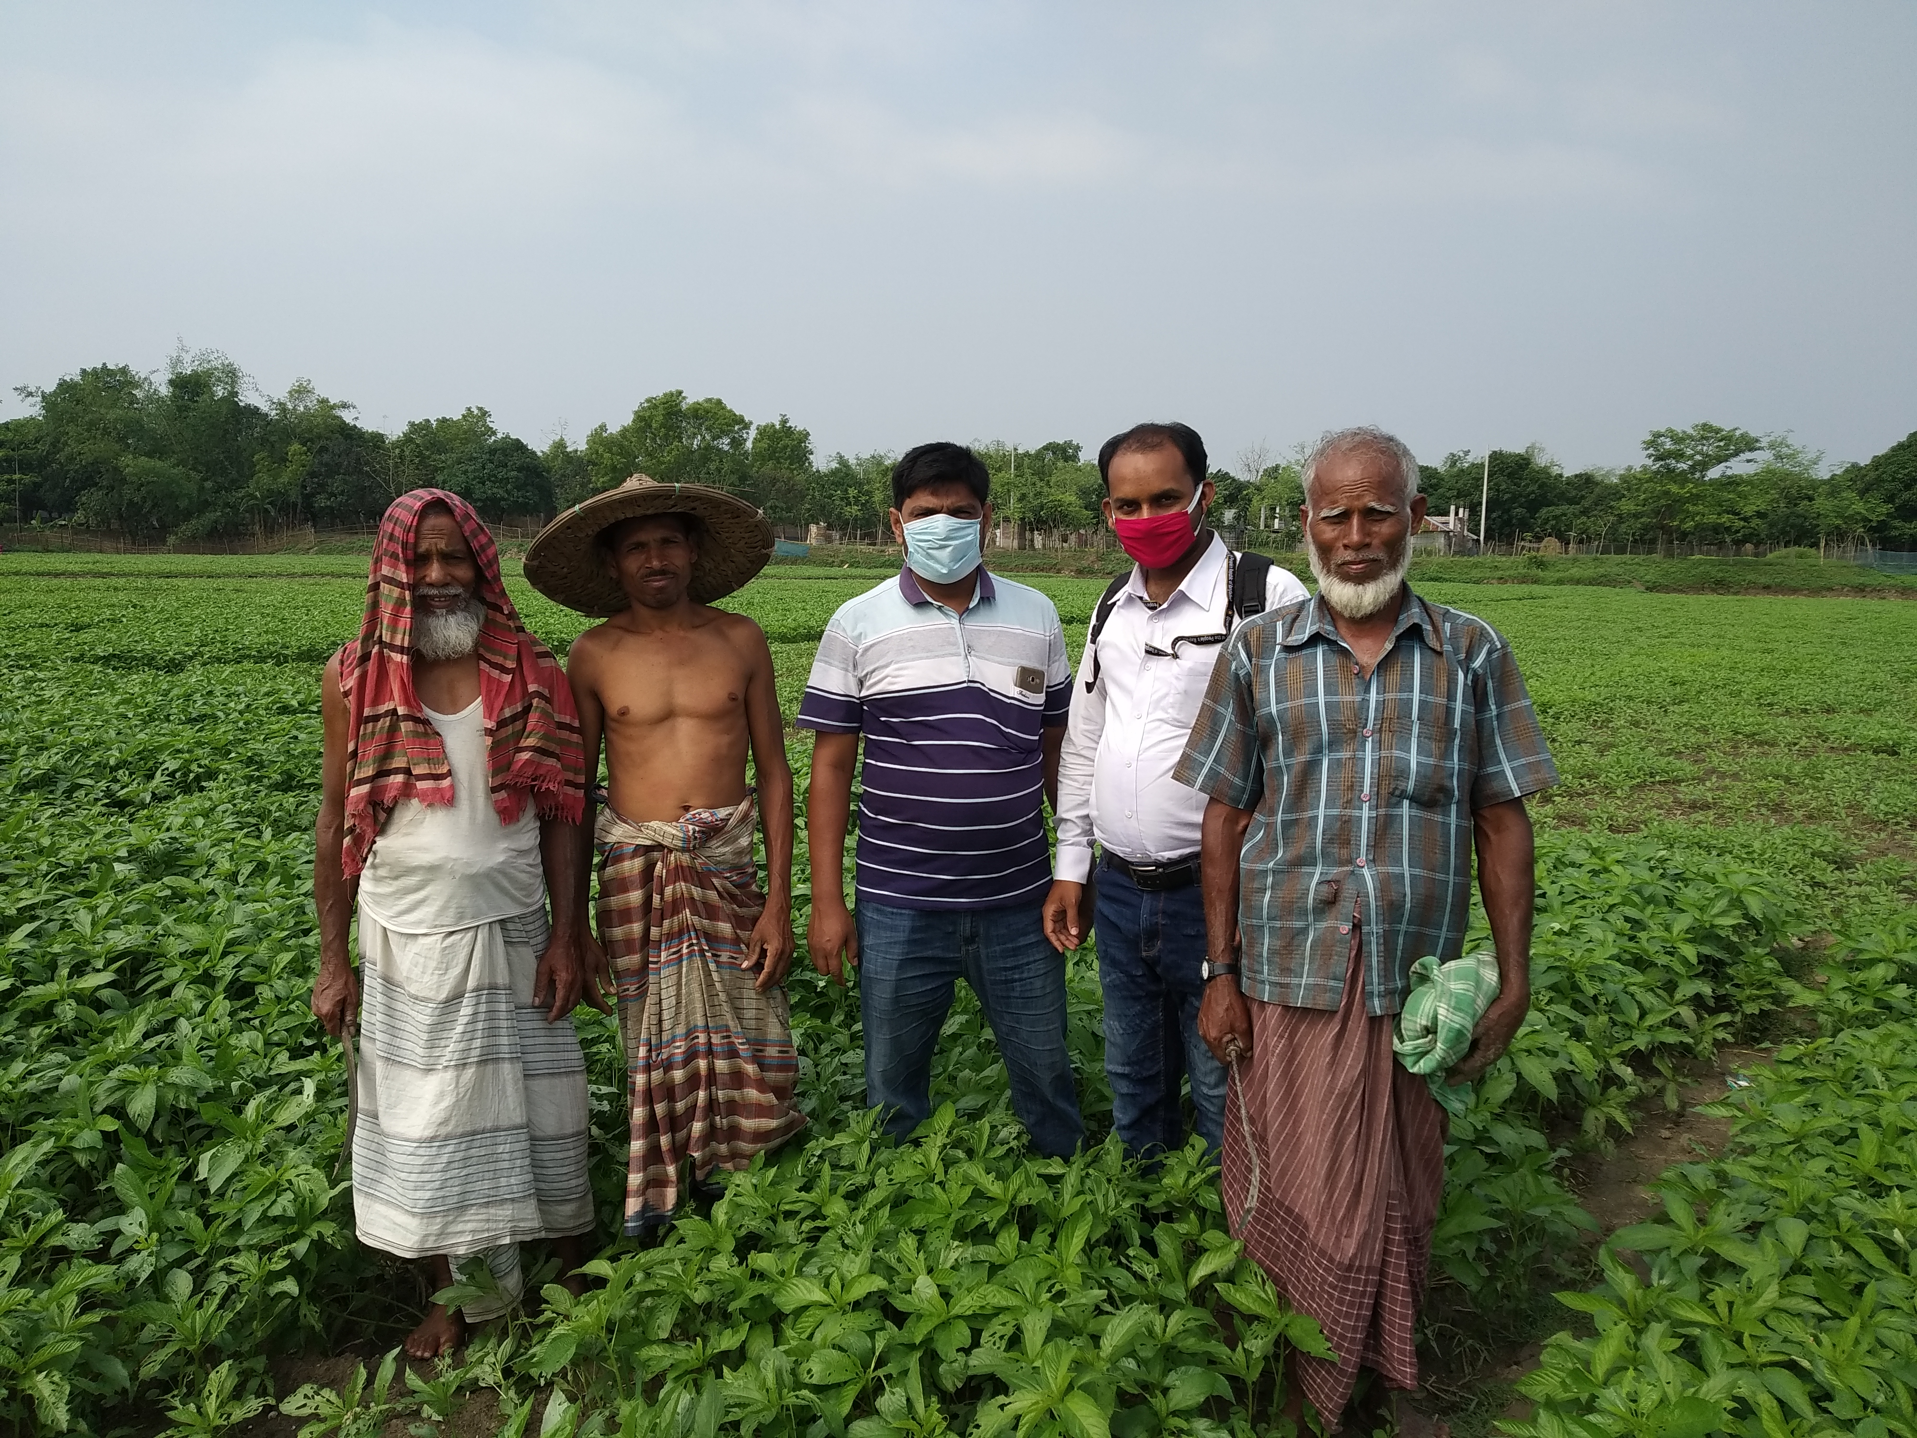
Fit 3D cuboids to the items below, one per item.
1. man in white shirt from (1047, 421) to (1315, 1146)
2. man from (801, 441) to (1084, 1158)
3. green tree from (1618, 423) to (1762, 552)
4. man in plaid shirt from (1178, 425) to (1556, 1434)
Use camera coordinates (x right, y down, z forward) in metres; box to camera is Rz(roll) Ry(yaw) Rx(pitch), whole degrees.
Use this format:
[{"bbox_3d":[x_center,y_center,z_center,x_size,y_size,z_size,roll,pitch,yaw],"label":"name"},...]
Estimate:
[{"bbox_3d":[0.390,0.334,2.516,0.490,1.676,0.380,5,9,34],"label":"man in white shirt"},{"bbox_3d":[-0.031,0.321,2.696,0.540,1.655,0.340,-1,8,-10],"label":"man"},{"bbox_3d":[37.690,-11.733,74.101,7.567,6.853,7.189,0,8,0],"label":"green tree"},{"bbox_3d":[0.654,0.369,2.339,0.590,1.654,0.360,2,8,14],"label":"man in plaid shirt"}]

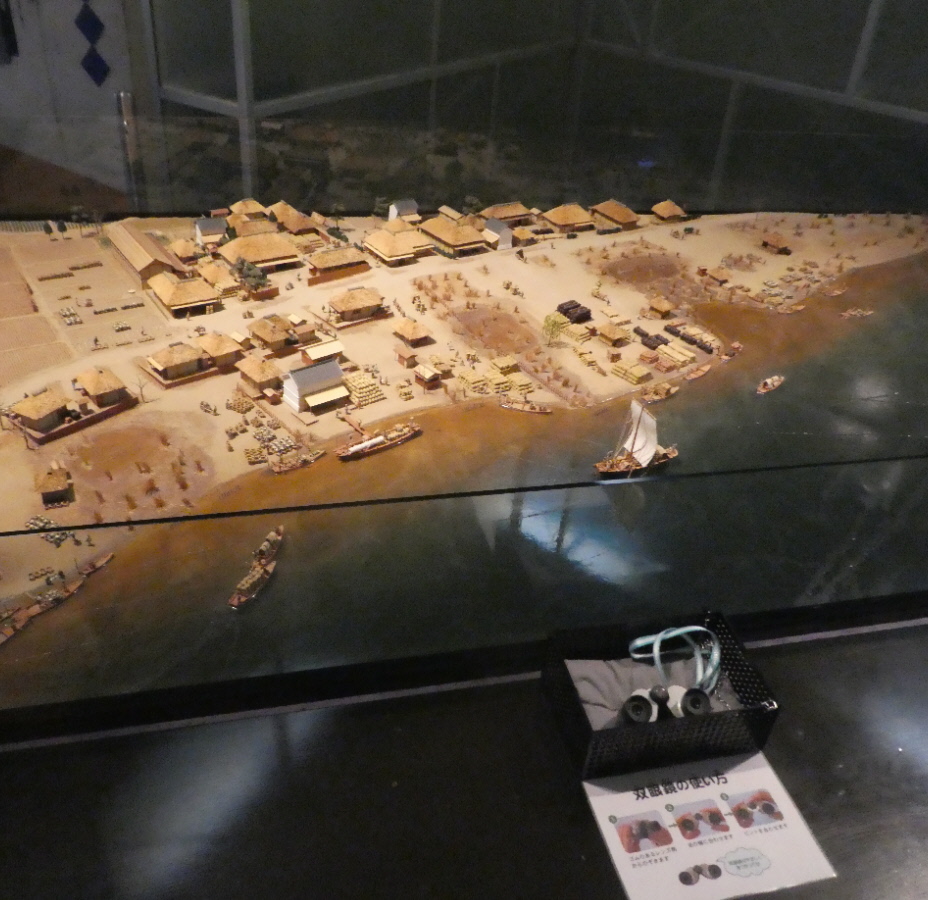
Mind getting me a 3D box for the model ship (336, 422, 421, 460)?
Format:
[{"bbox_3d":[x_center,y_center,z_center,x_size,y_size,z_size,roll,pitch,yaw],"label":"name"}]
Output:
[{"bbox_3d":[-0.143,-0.019,1.392,0.149,0.029,0.035,-15,38,-26],"label":"model ship"}]

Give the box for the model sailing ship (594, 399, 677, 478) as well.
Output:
[{"bbox_3d":[0.287,-0.021,1.353,0.150,0.128,0.075,-6,35,-14],"label":"model sailing ship"}]

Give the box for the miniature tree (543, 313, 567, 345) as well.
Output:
[{"bbox_3d":[0.184,-0.249,1.706,0.050,0.066,0.050,-4,34,-13],"label":"miniature tree"}]

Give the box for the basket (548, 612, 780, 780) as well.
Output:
[{"bbox_3d":[0.213,0.270,0.931,0.214,0.076,0.139,-4,34,-13],"label":"basket"}]

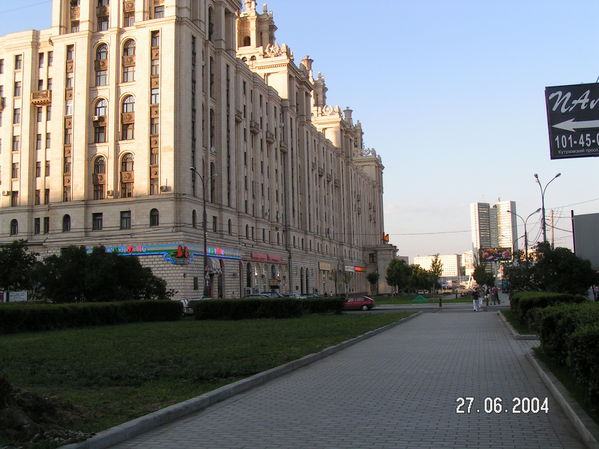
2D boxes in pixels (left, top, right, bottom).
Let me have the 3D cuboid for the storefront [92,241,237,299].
[{"bbox_3d":[-17.281,7.195,87.653,13.237,7.553,17.001,-3,-6,18],"label":"storefront"}]

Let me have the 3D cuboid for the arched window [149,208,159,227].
[{"bbox_3d":[-17.506,-0.833,79.669,1.264,2.192,0.300,-3,-6,18],"label":"arched window"}]

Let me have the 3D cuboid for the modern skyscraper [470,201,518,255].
[{"bbox_3d":[236.797,24.492,805.331,56.000,106.267,45.000,-3,-6,16],"label":"modern skyscraper"}]

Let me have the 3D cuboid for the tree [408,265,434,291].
[{"bbox_3d":[38.105,17.030,205.454,8.000,9.050,7.500,-3,-6,16],"label":"tree"}]

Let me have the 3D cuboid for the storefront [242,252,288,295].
[{"bbox_3d":[-5.477,8.541,103.789,1.200,7.508,19.355,-3,-6,18],"label":"storefront"}]

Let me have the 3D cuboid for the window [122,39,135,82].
[{"bbox_3d":[-20.274,-19.428,78.417,1.700,5.316,0.400,-3,-6,16],"label":"window"}]

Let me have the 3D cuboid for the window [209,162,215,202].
[{"bbox_3d":[-11.496,-5.455,85.228,0.400,5.364,1.600,-3,-6,16],"label":"window"}]

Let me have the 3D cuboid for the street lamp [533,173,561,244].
[{"bbox_3d":[22.690,1.194,60.609,2.600,12.137,1.600,-3,-6,16],"label":"street lamp"}]

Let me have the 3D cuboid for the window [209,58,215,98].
[{"bbox_3d":[-11.716,-19.350,86.883,0.400,5.602,1.600,-3,-6,16],"label":"window"}]

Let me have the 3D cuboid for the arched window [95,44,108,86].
[{"bbox_3d":[-23.793,-19.193,79.411,1.813,5.309,0.400,-3,-6,16],"label":"arched window"}]

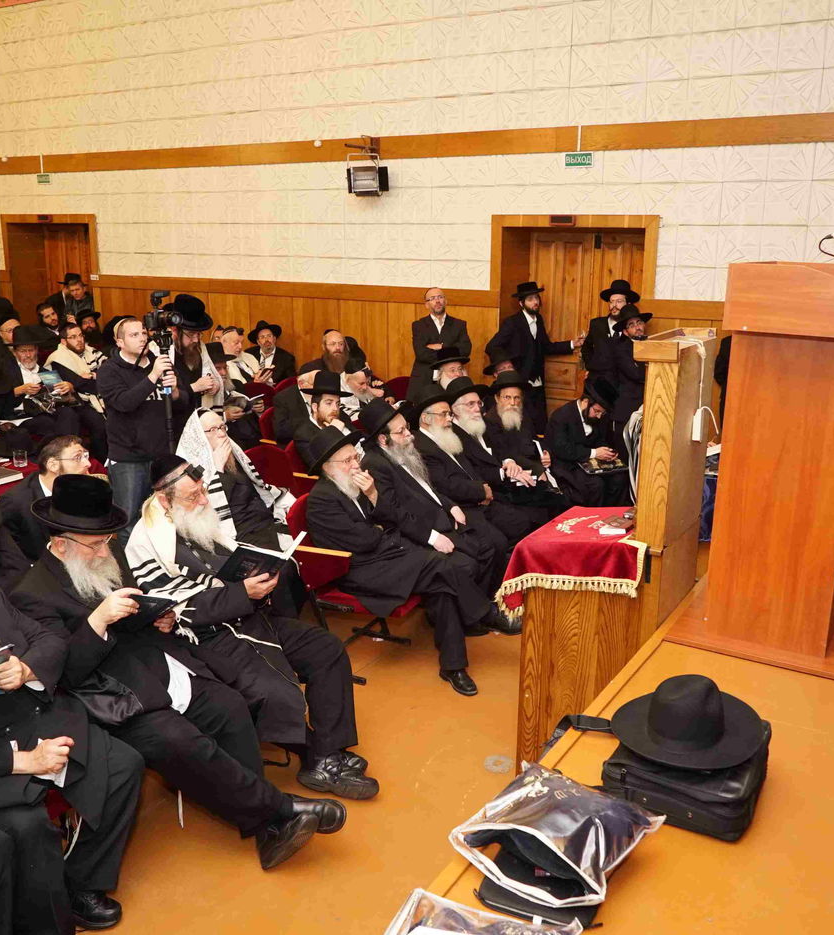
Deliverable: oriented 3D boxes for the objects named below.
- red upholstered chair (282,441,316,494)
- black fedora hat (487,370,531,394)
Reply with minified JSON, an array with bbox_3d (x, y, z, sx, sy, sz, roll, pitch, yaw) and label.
[{"bbox_3d":[-0.497,0.209,6.244,0.600,0.900,0.550,9,16,31],"label":"red upholstered chair"},{"bbox_3d":[0.650,-0.607,6.650,0.320,0.140,0.350,0,14,-2],"label":"black fedora hat"}]

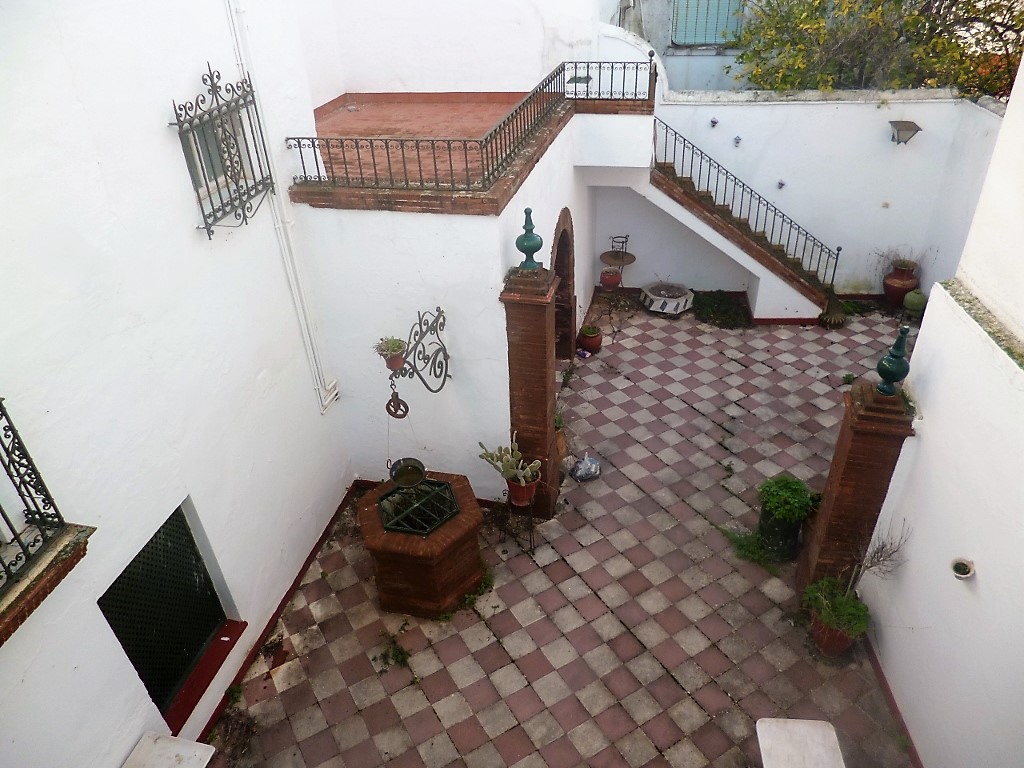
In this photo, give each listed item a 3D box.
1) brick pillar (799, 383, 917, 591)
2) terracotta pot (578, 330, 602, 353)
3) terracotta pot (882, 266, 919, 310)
[{"bbox_3d":[2.950,1.056,6.191,0.449,2.339,0.449,4,33,11],"label":"brick pillar"},{"bbox_3d":[1.129,-0.663,10.137,0.335,0.295,0.335,-2,33,1],"label":"terracotta pot"},{"bbox_3d":[6.341,-1.611,11.606,0.506,0.696,0.506,16,37,26],"label":"terracotta pot"}]

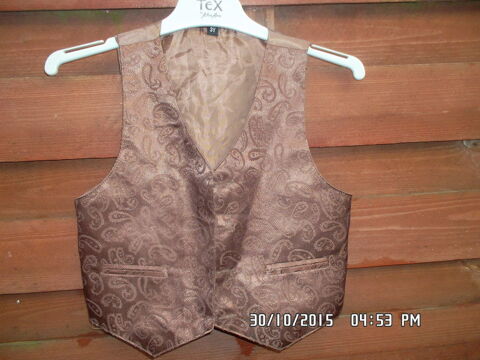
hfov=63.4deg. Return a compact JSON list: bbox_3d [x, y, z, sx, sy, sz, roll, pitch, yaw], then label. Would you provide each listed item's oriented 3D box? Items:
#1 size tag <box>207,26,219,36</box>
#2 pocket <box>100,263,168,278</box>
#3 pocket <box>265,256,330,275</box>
[{"bbox_3d":[-0.029,-0.162,0.420,0.011,0.011,0.002,-3,11,-5],"label":"size tag"},{"bbox_3d":[-0.123,0.106,0.453,0.077,0.013,0.006,3,11,-1],"label":"pocket"},{"bbox_3d":[0.070,0.105,0.471,0.080,0.013,0.006,-4,12,-10],"label":"pocket"}]

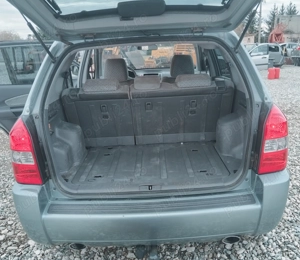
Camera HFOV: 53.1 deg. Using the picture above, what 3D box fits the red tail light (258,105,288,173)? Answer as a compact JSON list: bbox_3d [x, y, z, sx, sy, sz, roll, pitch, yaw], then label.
[{"bbox_3d":[0.742,0.052,1.836,0.210,0.410,0.160,-8,16,-15],"label":"red tail light"}]

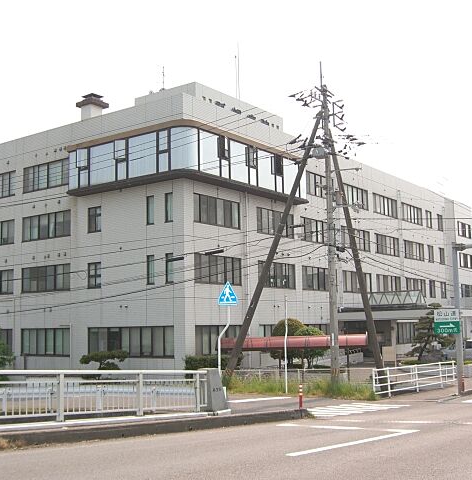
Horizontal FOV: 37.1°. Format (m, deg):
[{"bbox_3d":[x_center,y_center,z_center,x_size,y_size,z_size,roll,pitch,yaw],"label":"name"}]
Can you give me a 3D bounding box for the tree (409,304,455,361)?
[{"bbox_3d":[15.220,7.204,55.166,3.400,4.580,3.000,-3,-7,15],"label":"tree"}]

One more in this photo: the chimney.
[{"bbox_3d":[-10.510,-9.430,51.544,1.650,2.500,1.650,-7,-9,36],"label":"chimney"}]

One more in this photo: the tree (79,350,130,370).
[{"bbox_3d":[-7.682,7.301,41.052,2.800,1.670,2.500,0,-7,-11],"label":"tree"}]

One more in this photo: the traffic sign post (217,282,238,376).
[{"bbox_3d":[-0.242,2.861,20.000,0.650,3.150,0.150,-7,-9,36],"label":"traffic sign post"}]

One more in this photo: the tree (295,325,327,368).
[{"bbox_3d":[4.687,6.764,44.660,1.950,2.770,1.950,-2,-7,6],"label":"tree"}]

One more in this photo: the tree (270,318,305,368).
[{"bbox_3d":[3.241,6.605,44.888,2.100,3.160,2.100,-2,-7,4],"label":"tree"}]

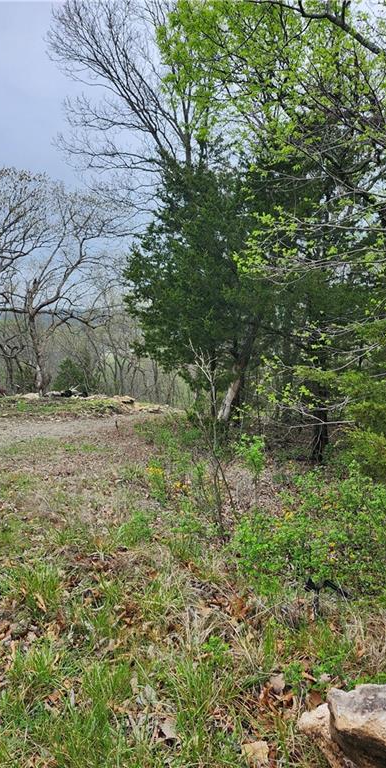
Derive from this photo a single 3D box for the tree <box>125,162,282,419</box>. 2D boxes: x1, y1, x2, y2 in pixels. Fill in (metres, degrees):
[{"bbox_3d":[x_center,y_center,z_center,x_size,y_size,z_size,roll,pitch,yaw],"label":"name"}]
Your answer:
[{"bbox_3d":[0.200,-1.720,9.400,2.850,4.700,2.800,0,6,0],"label":"tree"}]

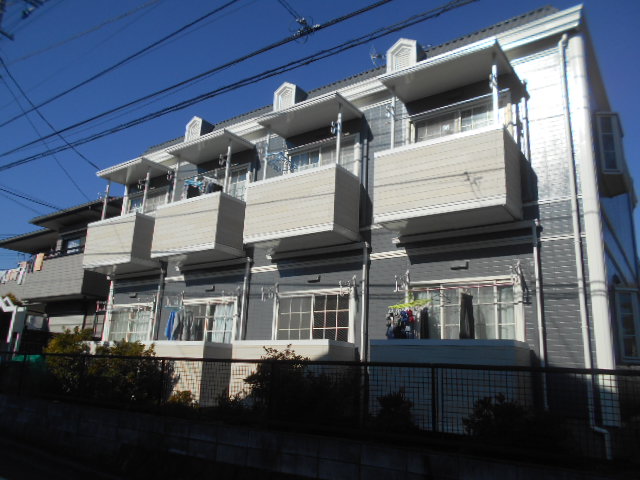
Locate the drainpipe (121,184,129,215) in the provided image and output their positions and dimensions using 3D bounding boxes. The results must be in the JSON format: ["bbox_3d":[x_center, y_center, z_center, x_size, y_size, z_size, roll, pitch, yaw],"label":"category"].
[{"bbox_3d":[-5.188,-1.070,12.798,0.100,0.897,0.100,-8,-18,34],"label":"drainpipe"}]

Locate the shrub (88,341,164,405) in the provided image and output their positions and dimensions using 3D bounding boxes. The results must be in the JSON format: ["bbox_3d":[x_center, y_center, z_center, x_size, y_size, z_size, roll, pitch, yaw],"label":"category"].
[{"bbox_3d":[-3.217,2.202,7.914,1.100,1.050,1.000,-8,-18,34],"label":"shrub"}]

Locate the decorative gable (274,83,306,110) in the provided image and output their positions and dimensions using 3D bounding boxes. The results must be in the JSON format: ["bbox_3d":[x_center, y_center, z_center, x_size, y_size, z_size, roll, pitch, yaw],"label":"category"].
[{"bbox_3d":[-0.592,-2.883,9.992,0.560,0.610,0.450,-8,-18,34],"label":"decorative gable"}]

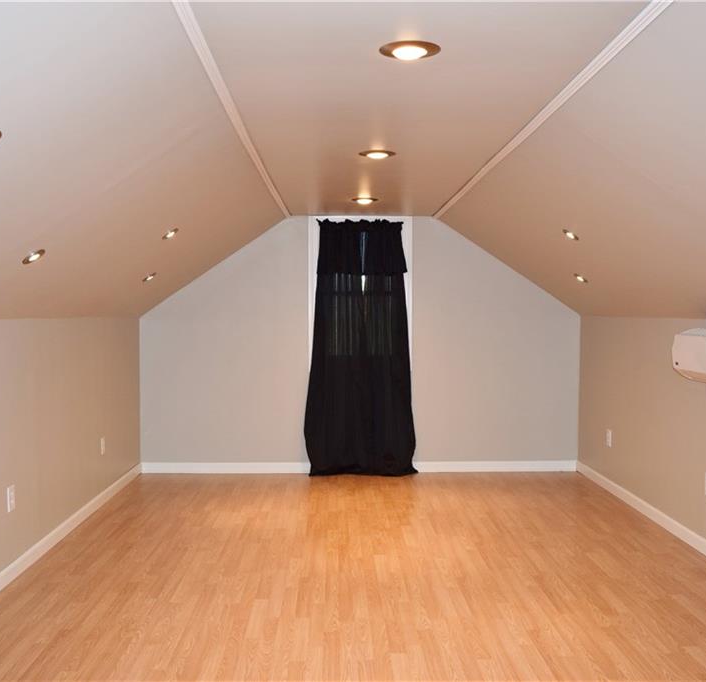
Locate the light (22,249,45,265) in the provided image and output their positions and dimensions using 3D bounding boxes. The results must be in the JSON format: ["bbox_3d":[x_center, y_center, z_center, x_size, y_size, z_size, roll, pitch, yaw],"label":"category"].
[{"bbox_3d":[-1.241,-0.323,2.994,0.100,0.025,0.100,-34,2,0],"label":"light"}]

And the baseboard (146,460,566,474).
[{"bbox_3d":[0.066,1.011,6.134,3.474,0.085,0.018,0,2,-1],"label":"baseboard"}]

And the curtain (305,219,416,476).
[{"bbox_3d":[0.064,0.053,6.032,0.877,2.008,0.130,0,2,-1],"label":"curtain"}]

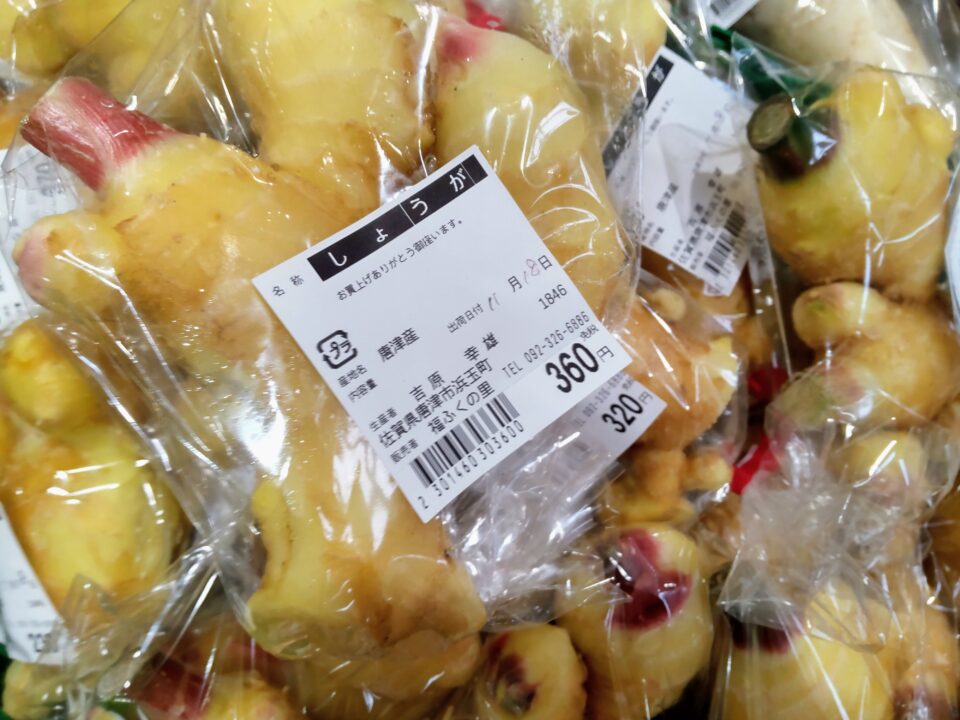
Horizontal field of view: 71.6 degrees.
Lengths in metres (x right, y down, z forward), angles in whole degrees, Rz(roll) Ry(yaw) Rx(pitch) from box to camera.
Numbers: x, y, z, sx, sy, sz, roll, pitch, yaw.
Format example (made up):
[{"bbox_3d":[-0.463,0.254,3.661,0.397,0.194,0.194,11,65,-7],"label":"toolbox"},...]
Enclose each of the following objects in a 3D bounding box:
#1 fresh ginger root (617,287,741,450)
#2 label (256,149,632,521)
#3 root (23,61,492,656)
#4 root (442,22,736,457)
[{"bbox_3d":[0.054,0.002,0.184,0.037,0.036,0.046,-30,87,-12],"label":"fresh ginger root"},{"bbox_3d":[-0.006,-0.007,0.140,0.057,0.002,0.059,-36,90,-13],"label":"label"},{"bbox_3d":[-0.053,0.001,0.158,0.068,0.050,0.140,-35,88,-9],"label":"root"},{"bbox_3d":[0.026,-0.032,0.173,0.050,0.047,0.115,-30,87,-12],"label":"root"}]

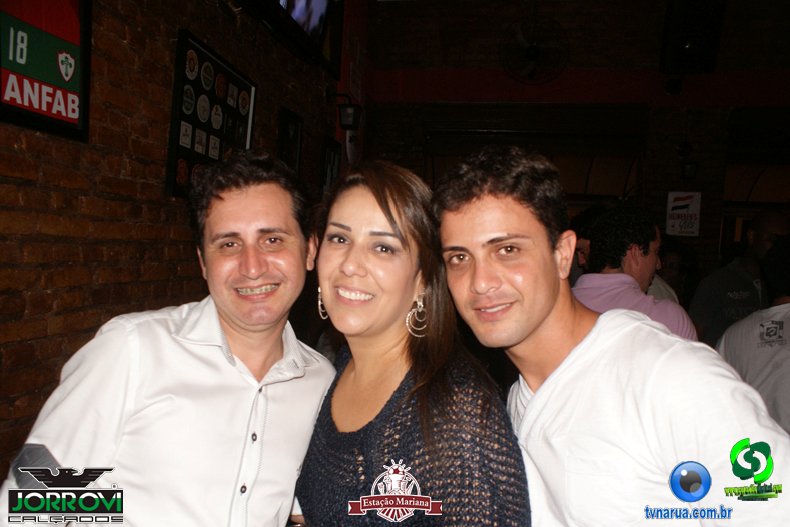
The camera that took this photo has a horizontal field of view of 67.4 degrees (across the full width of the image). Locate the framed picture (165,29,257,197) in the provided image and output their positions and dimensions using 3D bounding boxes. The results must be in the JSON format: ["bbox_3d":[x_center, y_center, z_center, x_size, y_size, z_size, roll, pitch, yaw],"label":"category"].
[{"bbox_3d":[-0.712,-0.526,2.373,0.029,0.567,0.660,5,2,7],"label":"framed picture"}]

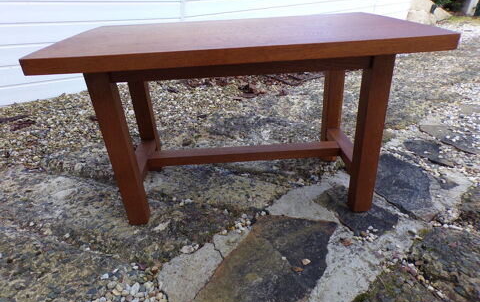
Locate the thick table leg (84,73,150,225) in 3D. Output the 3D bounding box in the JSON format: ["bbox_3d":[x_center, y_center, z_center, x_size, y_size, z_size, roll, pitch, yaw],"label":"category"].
[{"bbox_3d":[-0.323,-0.002,0.908,0.053,0.481,0.055,-5,29,-1],"label":"thick table leg"}]

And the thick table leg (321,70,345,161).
[{"bbox_3d":[0.339,-0.192,1.210,0.053,0.491,0.055,-4,27,-1],"label":"thick table leg"}]

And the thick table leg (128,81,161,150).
[{"bbox_3d":[-0.341,-0.146,1.190,0.053,0.484,0.055,-4,28,-1],"label":"thick table leg"}]

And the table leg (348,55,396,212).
[{"bbox_3d":[0.358,-0.045,0.922,0.053,0.488,0.055,-4,27,-1],"label":"table leg"}]

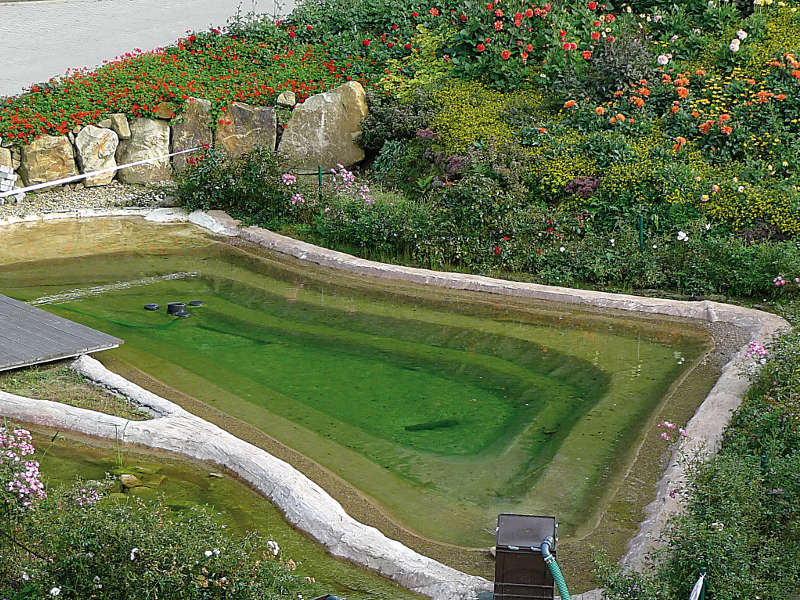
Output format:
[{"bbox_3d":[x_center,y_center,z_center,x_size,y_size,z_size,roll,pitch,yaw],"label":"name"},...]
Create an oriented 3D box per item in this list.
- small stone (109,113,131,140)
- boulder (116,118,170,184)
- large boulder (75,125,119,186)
[{"bbox_3d":[-3.855,-2.385,18.100,0.268,0.335,0.270,-4,17,-13],"label":"small stone"},{"bbox_3d":[-3.521,-2.035,18.000,0.723,0.818,0.600,-4,17,-13],"label":"boulder"},{"bbox_3d":[-4.125,-1.968,17.900,0.561,0.774,0.520,-4,17,-13],"label":"large boulder"}]

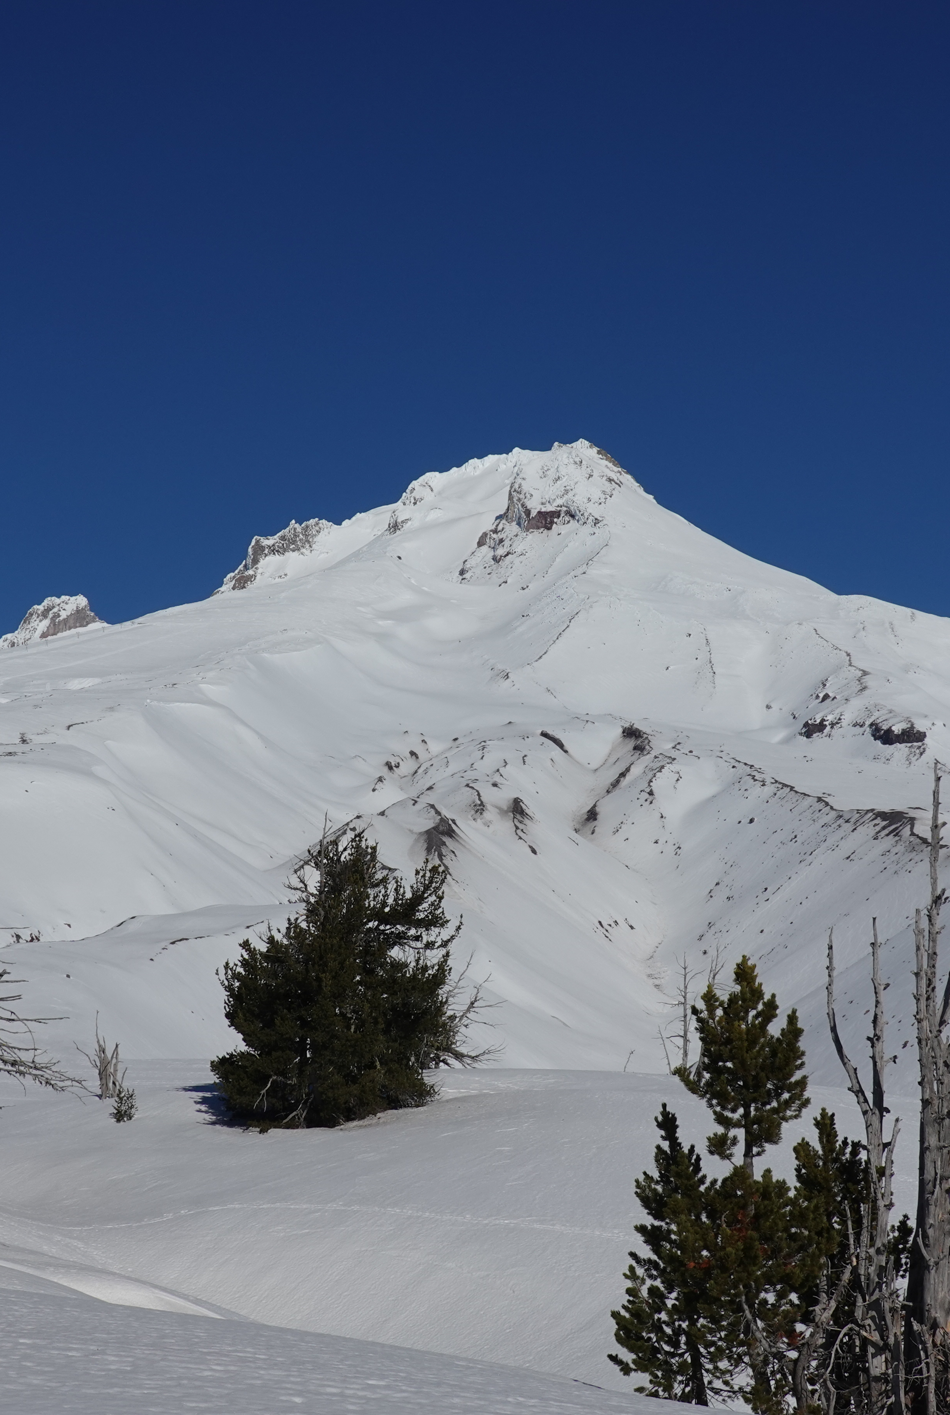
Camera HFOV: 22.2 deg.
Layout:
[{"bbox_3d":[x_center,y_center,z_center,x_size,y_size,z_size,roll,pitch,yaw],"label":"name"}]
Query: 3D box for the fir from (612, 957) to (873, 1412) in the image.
[{"bbox_3d":[2.050,3.669,18.500,2.000,3.500,1.900,0,-10,0],"label":"fir"}]

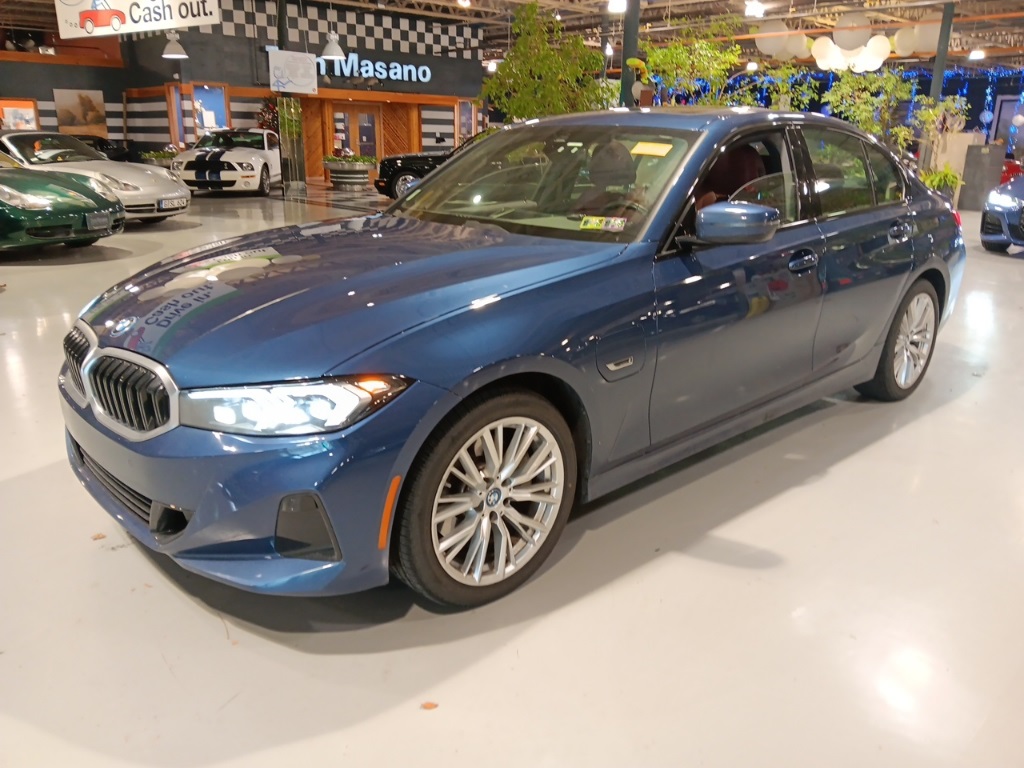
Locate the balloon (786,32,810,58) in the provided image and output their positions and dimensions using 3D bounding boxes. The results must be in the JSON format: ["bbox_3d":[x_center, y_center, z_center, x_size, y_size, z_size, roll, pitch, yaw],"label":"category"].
[{"bbox_3d":[7.239,-8.570,19.500,0.590,0.602,0.590,6,19,18],"label":"balloon"}]

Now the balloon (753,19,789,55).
[{"bbox_3d":[6.198,-8.233,18.300,0.790,0.800,0.790,6,18,16],"label":"balloon"}]

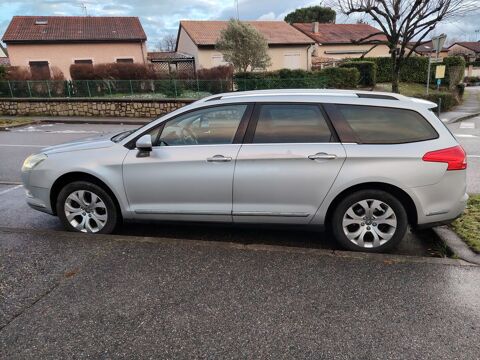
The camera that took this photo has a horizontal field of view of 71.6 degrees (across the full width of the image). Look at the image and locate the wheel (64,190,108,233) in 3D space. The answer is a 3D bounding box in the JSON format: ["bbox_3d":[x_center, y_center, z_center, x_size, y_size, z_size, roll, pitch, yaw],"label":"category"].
[{"bbox_3d":[-1.589,0.314,3.542,0.475,0.475,0.180,1,17,9],"label":"wheel"}]

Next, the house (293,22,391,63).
[{"bbox_3d":[9.629,-13.238,34.822,9.070,5.700,9.600,-9,18,-19],"label":"house"}]

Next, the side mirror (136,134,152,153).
[{"bbox_3d":[-0.884,-0.334,3.079,0.120,0.155,0.190,1,17,9],"label":"side mirror"}]

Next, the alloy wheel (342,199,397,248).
[{"bbox_3d":[1.189,0.378,3.086,0.475,0.475,0.180,1,17,9],"label":"alloy wheel"}]

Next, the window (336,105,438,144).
[{"bbox_3d":[1.262,-0.482,2.861,0.850,0.360,0.100,1,2,6],"label":"window"}]

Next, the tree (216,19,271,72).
[{"bbox_3d":[0.240,-7.327,19.720,3.200,4.080,3.200,-3,17,1],"label":"tree"}]

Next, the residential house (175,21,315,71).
[{"bbox_3d":[-0.202,-10.916,29.021,9.340,5.470,9.600,-9,18,-18],"label":"residential house"}]

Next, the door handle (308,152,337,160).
[{"bbox_3d":[0.712,-0.205,2.873,0.230,0.055,0.050,1,17,9],"label":"door handle"}]

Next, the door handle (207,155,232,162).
[{"bbox_3d":[-0.184,-0.197,3.029,0.230,0.055,0.050,1,17,9],"label":"door handle"}]

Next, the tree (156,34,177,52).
[{"bbox_3d":[-9.175,-15.255,43.439,3.800,6.890,3.800,-3,17,1],"label":"tree"}]

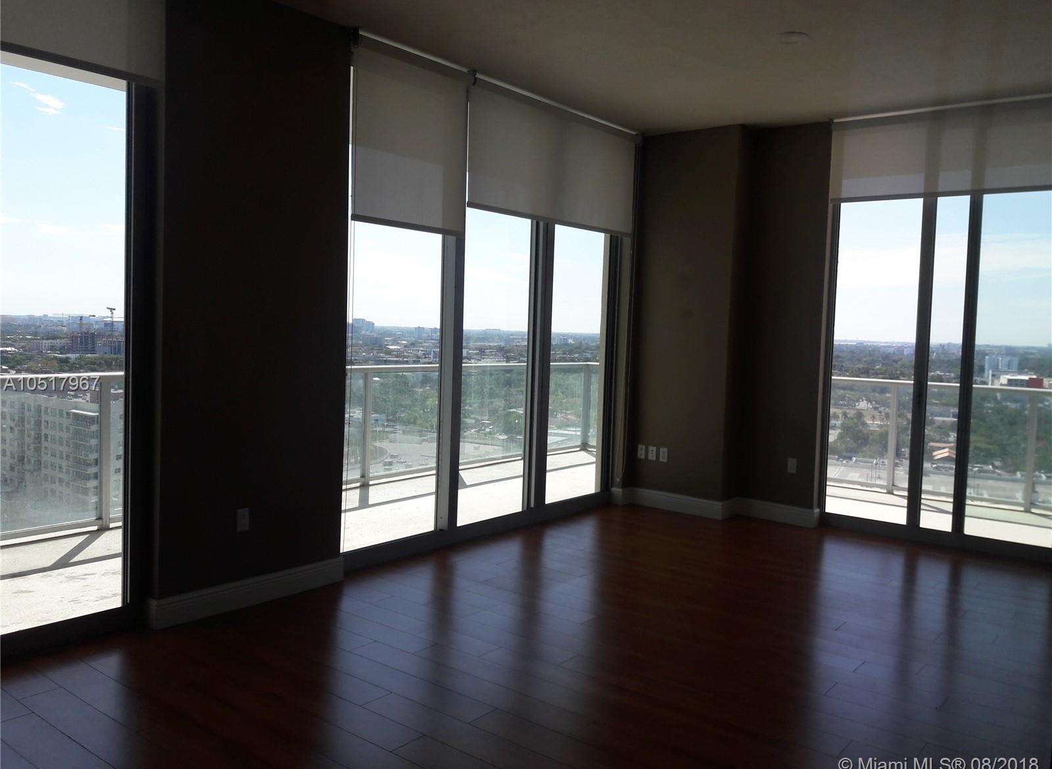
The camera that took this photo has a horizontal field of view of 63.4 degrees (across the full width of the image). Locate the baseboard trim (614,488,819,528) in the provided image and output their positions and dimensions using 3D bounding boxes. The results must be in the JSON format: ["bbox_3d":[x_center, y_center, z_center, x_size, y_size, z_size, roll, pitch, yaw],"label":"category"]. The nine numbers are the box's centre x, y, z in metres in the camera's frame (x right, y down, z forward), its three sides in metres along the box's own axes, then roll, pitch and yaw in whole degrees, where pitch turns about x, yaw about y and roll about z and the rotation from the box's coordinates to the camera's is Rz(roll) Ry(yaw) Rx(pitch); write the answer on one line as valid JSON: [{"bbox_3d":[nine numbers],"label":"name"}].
[{"bbox_3d":[1.482,0.968,6.756,1.529,0.145,0.418,5,5,39],"label":"baseboard trim"}]

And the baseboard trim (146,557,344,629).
[{"bbox_3d":[-1.382,1.041,4.343,0.066,0.144,1.087,5,5,39],"label":"baseboard trim"}]

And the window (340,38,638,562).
[{"bbox_3d":[-0.145,-0.477,5.869,0.144,2.959,2.909,5,5,39],"label":"window"}]

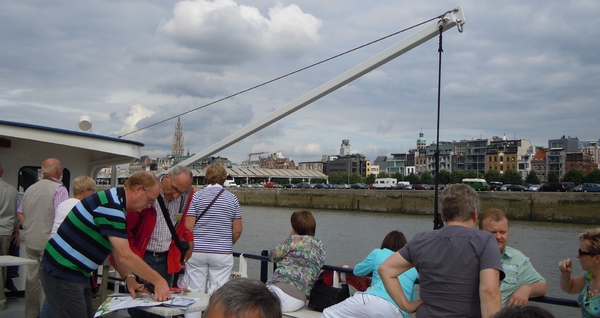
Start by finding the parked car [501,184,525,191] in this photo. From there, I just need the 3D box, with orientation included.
[{"bbox_3d":[47.739,6.459,114.661,1.750,1.430,4.300,2,-4,-42],"label":"parked car"}]

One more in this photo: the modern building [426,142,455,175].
[{"bbox_3d":[65.678,3.971,228.426,14.000,21.310,13.500,4,-4,-41],"label":"modern building"}]

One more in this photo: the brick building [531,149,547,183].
[{"bbox_3d":[92.170,4.837,195.376,11.000,16.720,5.800,4,-4,-41],"label":"brick building"}]

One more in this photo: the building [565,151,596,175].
[{"bbox_3d":[100.808,5.350,186.606,12.670,14.990,5.990,4,-4,-41],"label":"building"}]

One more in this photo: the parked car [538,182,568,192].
[{"bbox_3d":[52.869,5.930,108.880,1.900,1.920,4.900,2,-4,-42],"label":"parked car"}]

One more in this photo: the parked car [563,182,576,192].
[{"bbox_3d":[55.907,5.935,108.274,1.850,1.850,4.500,2,-4,-42],"label":"parked car"}]

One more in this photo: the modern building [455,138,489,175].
[{"bbox_3d":[72.049,2.159,213.479,12.000,19.600,13.500,2,-4,-42],"label":"modern building"}]

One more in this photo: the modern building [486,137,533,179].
[{"bbox_3d":[80.825,1.428,200.615,12.000,19.800,13.500,2,-4,-42],"label":"modern building"}]

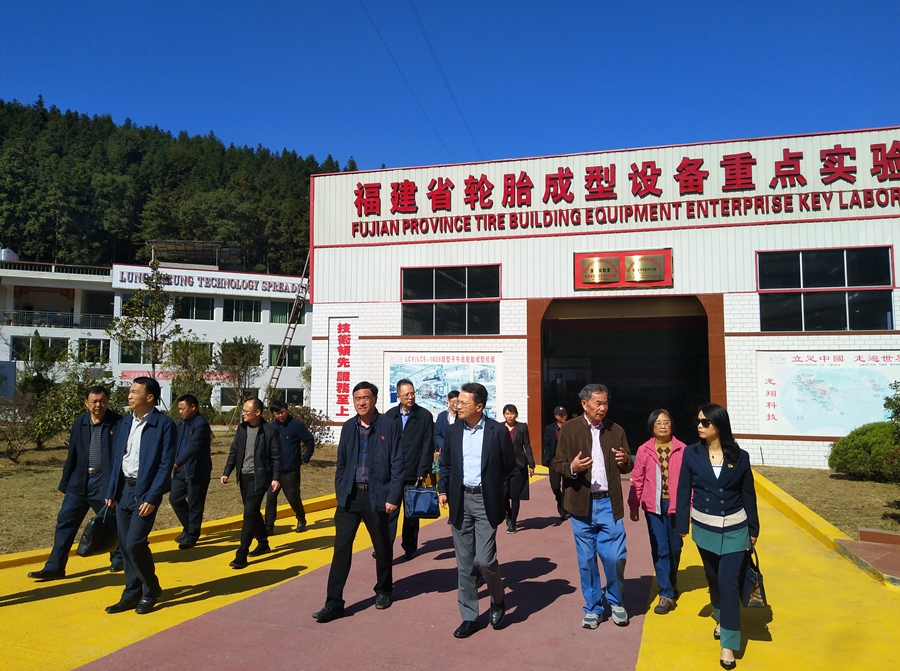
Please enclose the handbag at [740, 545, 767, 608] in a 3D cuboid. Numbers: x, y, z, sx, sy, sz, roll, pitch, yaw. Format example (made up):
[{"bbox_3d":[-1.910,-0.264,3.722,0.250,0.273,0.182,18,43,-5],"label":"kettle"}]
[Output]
[{"bbox_3d":[2.024,1.604,4.500,0.165,0.400,0.310,-1,-6,17],"label":"handbag"}]

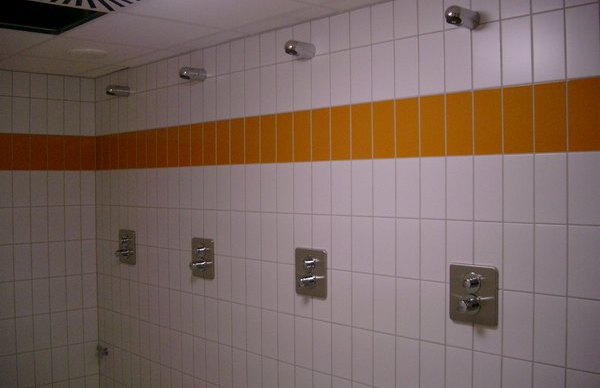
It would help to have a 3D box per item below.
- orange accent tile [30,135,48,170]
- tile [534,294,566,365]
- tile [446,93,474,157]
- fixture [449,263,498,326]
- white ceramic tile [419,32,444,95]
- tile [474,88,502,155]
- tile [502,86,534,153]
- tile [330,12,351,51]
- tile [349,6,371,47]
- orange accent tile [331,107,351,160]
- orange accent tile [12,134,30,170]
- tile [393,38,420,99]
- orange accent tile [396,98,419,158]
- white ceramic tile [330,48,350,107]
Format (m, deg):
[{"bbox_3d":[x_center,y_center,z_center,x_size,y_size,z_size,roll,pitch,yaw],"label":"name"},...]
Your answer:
[{"bbox_3d":[-1.735,-0.274,4.268,0.118,0.242,0.010,-1,1,-44],"label":"orange accent tile"},{"bbox_3d":[0.860,0.467,2.202,0.010,0.244,0.120,-1,1,-44],"label":"tile"},{"bbox_3d":[0.603,-0.264,2.424,0.010,0.242,0.118,-1,1,-44],"label":"tile"},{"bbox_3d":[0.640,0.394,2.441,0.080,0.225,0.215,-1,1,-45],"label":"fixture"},{"bbox_3d":[0.522,-0.509,2.524,0.118,0.242,0.009,1,1,45],"label":"white ceramic tile"},{"bbox_3d":[0.685,-0.262,2.336,0.010,0.242,0.118,-1,1,-44],"label":"tile"},{"bbox_3d":[0.766,-0.260,2.249,0.010,0.242,0.118,-1,1,-44],"label":"tile"},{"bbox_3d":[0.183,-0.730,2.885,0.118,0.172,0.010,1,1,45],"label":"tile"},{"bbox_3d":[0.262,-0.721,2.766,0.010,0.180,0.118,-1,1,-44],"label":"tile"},{"bbox_3d":[0.187,-0.274,2.893,0.118,0.243,0.010,1,1,45],"label":"orange accent tile"},{"bbox_3d":[-1.839,-0.275,4.237,0.009,0.242,0.118,1,1,45],"label":"orange accent tile"},{"bbox_3d":[0.431,-0.505,2.571,0.010,0.240,0.118,-1,1,-44],"label":"tile"},{"bbox_3d":[0.443,-0.271,2.637,0.118,0.243,0.010,1,1,45],"label":"orange accent tile"},{"bbox_3d":[0.185,-0.521,2.889,0.118,0.243,0.010,1,1,45],"label":"white ceramic tile"}]

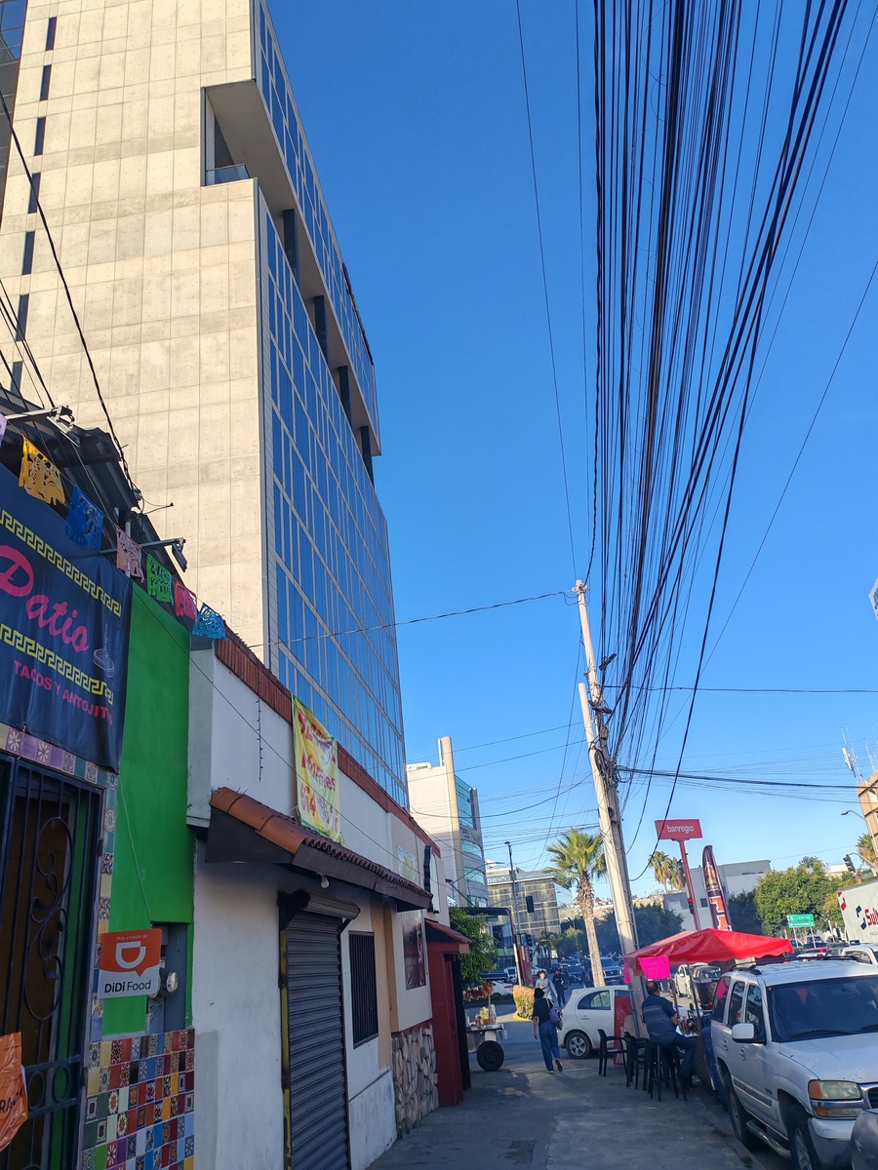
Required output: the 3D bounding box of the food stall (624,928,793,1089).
[{"bbox_3d":[4.046,6.391,13.604,2.150,2.280,2.150,-8,-23,4],"label":"food stall"}]

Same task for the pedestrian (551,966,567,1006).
[{"bbox_3d":[5.696,18.746,42.562,0.500,1.680,0.380,-12,-23,14],"label":"pedestrian"}]

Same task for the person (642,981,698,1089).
[{"bbox_3d":[3.481,6.723,13.739,0.700,1.420,0.500,4,-24,-22],"label":"person"}]

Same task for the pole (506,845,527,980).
[{"bbox_3d":[5.111,21.800,60.339,0.350,9.500,0.350,-8,-23,4],"label":"pole"}]

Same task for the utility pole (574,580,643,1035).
[{"bbox_3d":[3.701,4.676,19.909,0.450,10.390,0.450,-6,-23,5],"label":"utility pole"}]

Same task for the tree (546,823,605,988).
[{"bbox_3d":[6.369,14.257,39.432,2.550,7.400,2.550,-8,-23,4],"label":"tree"}]

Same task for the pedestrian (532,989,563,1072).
[{"bbox_3d":[2.293,9.561,19.678,0.520,1.600,0.500,-8,-23,5],"label":"pedestrian"}]

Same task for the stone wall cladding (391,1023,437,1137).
[{"bbox_3d":[-0.282,6.873,12.831,0.130,1.260,3.500,-7,-23,4],"label":"stone wall cladding"}]

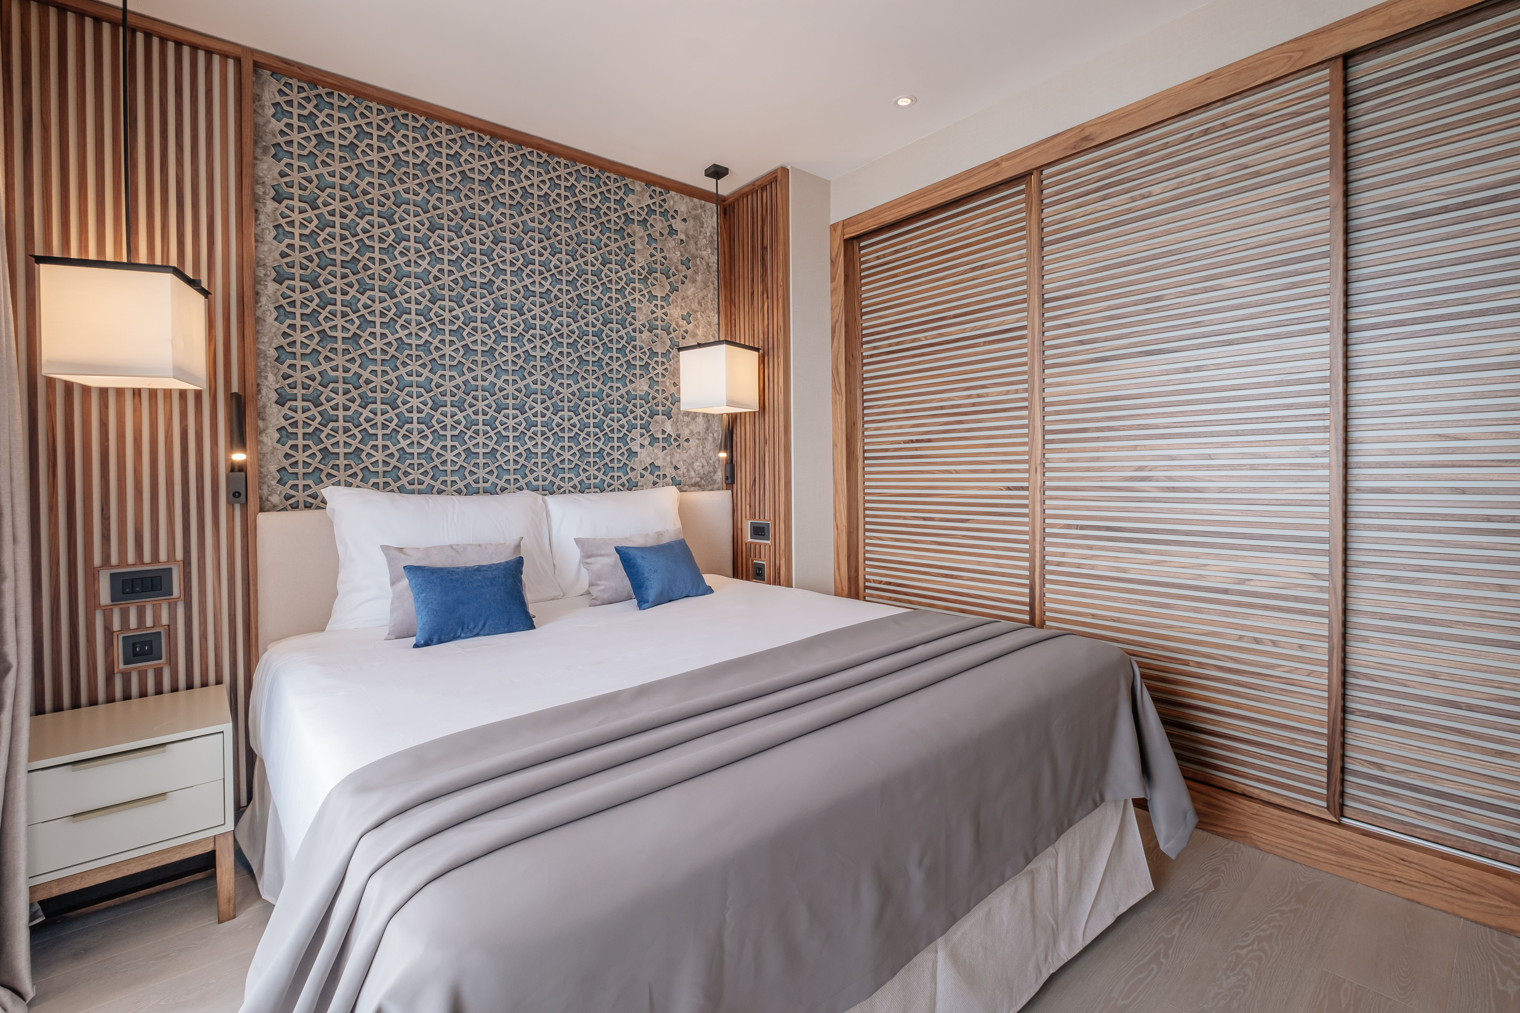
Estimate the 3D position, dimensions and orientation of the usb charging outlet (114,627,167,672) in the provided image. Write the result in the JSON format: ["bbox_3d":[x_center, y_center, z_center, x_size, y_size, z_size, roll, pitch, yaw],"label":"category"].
[{"bbox_3d":[-1.991,0.463,2.043,0.126,0.128,0.020,-1,1,-41],"label":"usb charging outlet"}]

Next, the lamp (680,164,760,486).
[{"bbox_3d":[-0.209,-0.995,3.180,0.280,1.400,0.280,0,1,34],"label":"lamp"}]

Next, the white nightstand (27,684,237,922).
[{"bbox_3d":[-1.837,0.900,1.848,0.460,0.560,0.475,-1,1,-41],"label":"white nightstand"}]

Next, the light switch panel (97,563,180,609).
[{"bbox_3d":[-1.994,0.253,2.040,0.193,0.120,0.020,-1,1,-41],"label":"light switch panel"}]

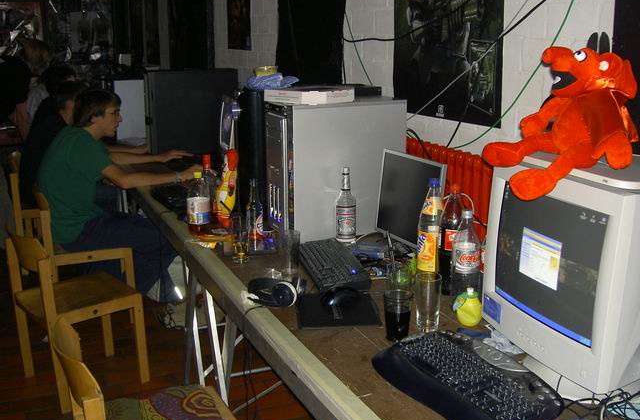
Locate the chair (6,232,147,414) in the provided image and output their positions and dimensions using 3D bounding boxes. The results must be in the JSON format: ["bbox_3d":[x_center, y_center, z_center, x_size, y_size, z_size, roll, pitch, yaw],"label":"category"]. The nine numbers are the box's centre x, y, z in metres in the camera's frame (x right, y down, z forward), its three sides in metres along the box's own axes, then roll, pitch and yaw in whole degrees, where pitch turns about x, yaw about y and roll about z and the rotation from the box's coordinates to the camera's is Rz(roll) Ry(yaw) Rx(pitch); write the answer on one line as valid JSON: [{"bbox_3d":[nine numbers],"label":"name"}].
[{"bbox_3d":[-1.057,0.422,3.190,0.460,0.760,0.440,-12,18,-40],"label":"chair"}]

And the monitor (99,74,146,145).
[{"bbox_3d":[-1.353,-0.729,5.175,0.380,0.420,0.300,-2,14,-7],"label":"monitor"}]

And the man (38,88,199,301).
[{"bbox_3d":[-1.076,-0.022,3.960,0.890,1.270,0.500,-6,15,-23],"label":"man"}]

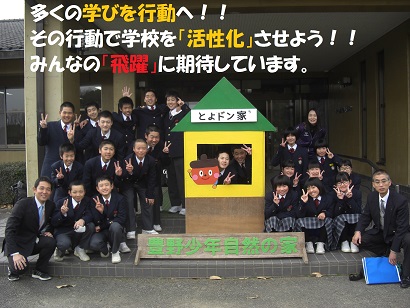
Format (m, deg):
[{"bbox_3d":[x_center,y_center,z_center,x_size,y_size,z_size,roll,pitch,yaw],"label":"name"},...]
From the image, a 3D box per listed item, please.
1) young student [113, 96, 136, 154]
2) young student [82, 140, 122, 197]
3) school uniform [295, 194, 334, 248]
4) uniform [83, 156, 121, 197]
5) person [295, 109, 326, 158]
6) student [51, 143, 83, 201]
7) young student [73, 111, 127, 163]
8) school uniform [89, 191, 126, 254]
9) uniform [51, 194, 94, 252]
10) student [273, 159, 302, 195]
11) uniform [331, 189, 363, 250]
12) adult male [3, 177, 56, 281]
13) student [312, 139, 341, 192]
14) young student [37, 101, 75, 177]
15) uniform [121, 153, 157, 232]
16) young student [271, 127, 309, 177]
[{"bbox_3d":[-1.070,0.007,5.900,0.480,1.570,0.360,-2,4,-9],"label":"young student"},{"bbox_3d":[-1.169,0.474,5.000,0.520,1.250,0.520,-1,2,-14],"label":"young student"},{"bbox_3d":[1.241,0.767,4.970,0.460,0.622,0.500,0,5,5],"label":"school uniform"},{"bbox_3d":[-1.164,0.269,4.980,0.500,0.580,0.400,-1,2,-14],"label":"uniform"},{"bbox_3d":[1.457,0.158,6.000,0.500,1.554,0.500,0,5,7],"label":"person"},{"bbox_3d":[-1.634,0.501,5.250,0.440,1.278,0.600,-1,5,-11],"label":"student"},{"bbox_3d":[-1.296,0.278,5.600,0.620,1.658,0.500,-1,5,-9],"label":"young student"},{"bbox_3d":[-1.090,0.765,4.900,0.420,0.690,0.540,-1,4,-5],"label":"school uniform"},{"bbox_3d":[-1.496,0.796,4.950,0.480,0.630,0.540,-2,4,-9],"label":"uniform"},{"bbox_3d":[1.063,0.528,5.650,0.420,0.930,0.520,-1,3,0],"label":"student"},{"bbox_3d":[1.604,0.731,4.970,0.370,0.660,0.480,-1,4,7],"label":"uniform"},{"bbox_3d":[-1.679,0.724,4.220,0.520,0.980,0.640,-1,2,-31],"label":"adult male"},{"bbox_3d":[1.539,0.446,5.600,0.460,1.289,0.500,0,5,9],"label":"student"},{"bbox_3d":[-1.795,0.236,5.300,0.560,1.720,0.400,-1,2,-16],"label":"young student"},{"bbox_3d":[-0.816,0.491,5.380,0.460,1.050,0.420,-1,2,-9],"label":"uniform"},{"bbox_3d":[1.083,0.370,5.620,0.460,1.442,0.500,0,5,3],"label":"young student"}]

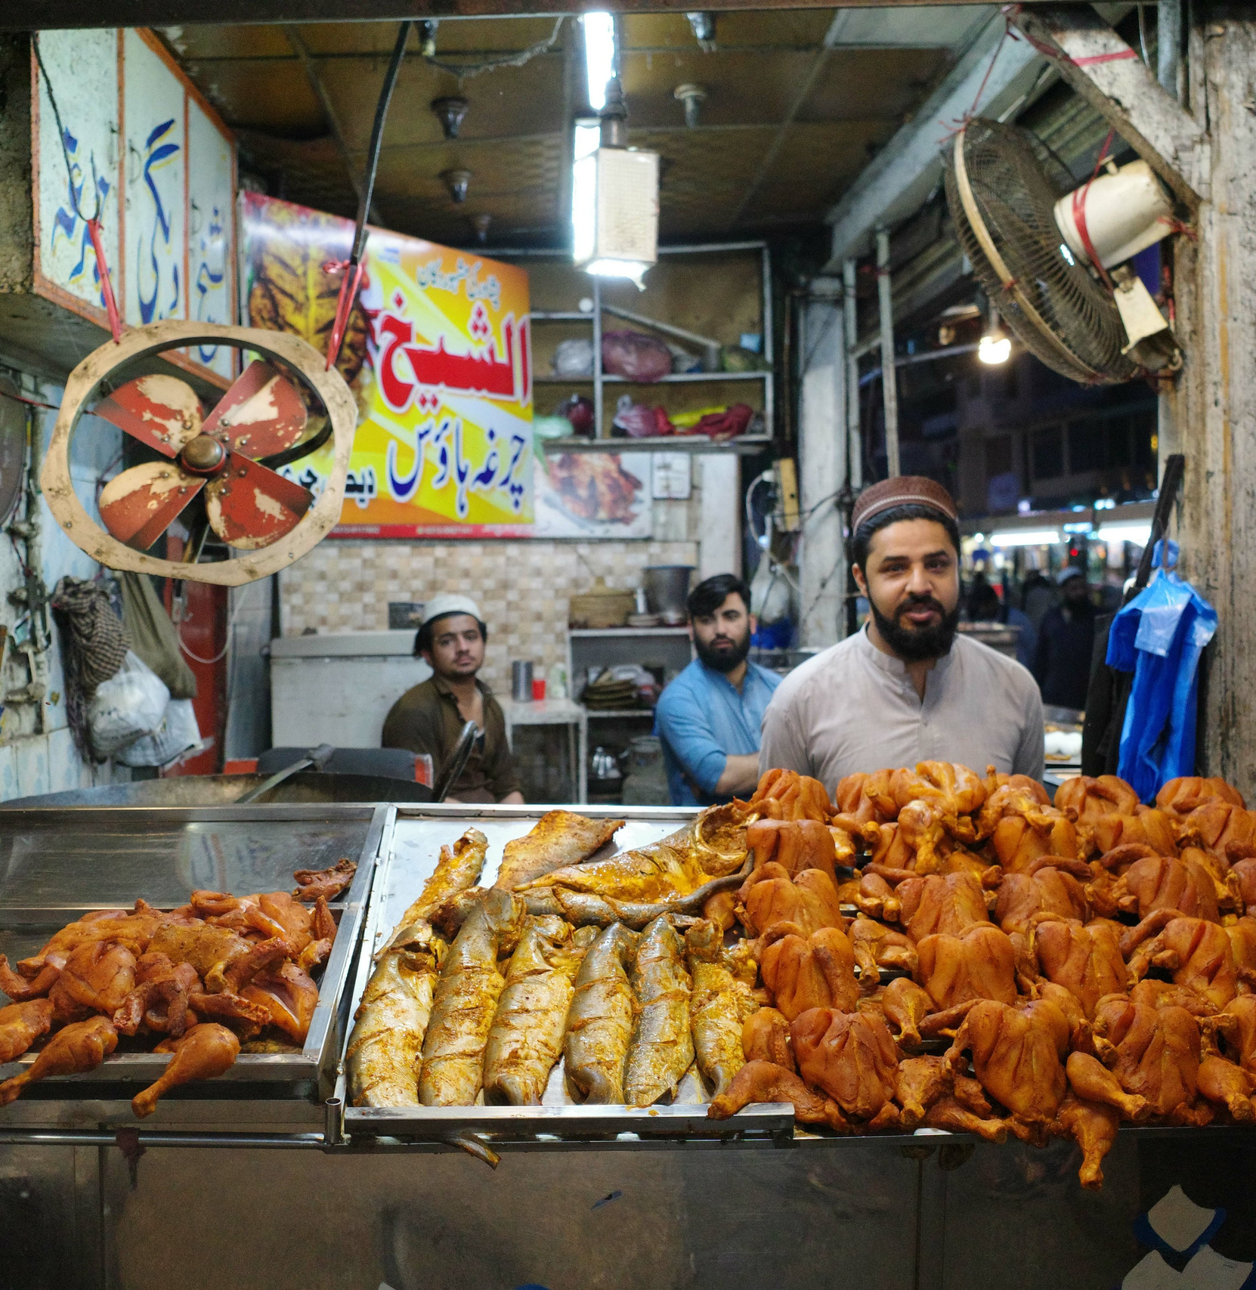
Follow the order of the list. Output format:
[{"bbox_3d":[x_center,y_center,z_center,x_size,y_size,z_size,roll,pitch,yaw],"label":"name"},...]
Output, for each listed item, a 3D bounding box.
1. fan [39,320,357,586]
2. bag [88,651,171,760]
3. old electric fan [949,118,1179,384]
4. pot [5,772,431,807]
[{"bbox_3d":[-0.701,-0.285,2.537,0.475,0.475,0.230,6,-23,-4],"label":"fan"},{"bbox_3d":[-1.119,0.141,3.380,0.185,0.240,0.150,-1,3,-3],"label":"bag"},{"bbox_3d":[0.746,-0.666,2.462,0.510,0.530,0.310,-5,-22,-48],"label":"old electric fan"},{"bbox_3d":[-0.807,0.454,2.963,0.870,0.280,0.870,-1,3,0],"label":"pot"}]

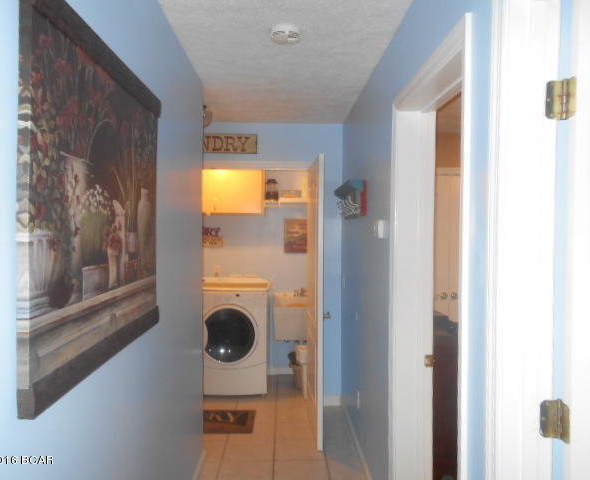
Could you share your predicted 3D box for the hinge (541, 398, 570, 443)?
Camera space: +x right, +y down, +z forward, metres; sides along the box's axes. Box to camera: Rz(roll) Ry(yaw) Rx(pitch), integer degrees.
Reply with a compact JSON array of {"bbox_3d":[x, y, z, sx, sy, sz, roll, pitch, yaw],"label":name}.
[{"bbox_3d":[0.616,0.431,1.138,0.048,0.090,0.048,0,1,-1],"label":"hinge"}]

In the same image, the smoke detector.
[{"bbox_3d":[-0.041,-0.958,2.243,0.140,0.042,0.140,0,1,-1],"label":"smoke detector"}]

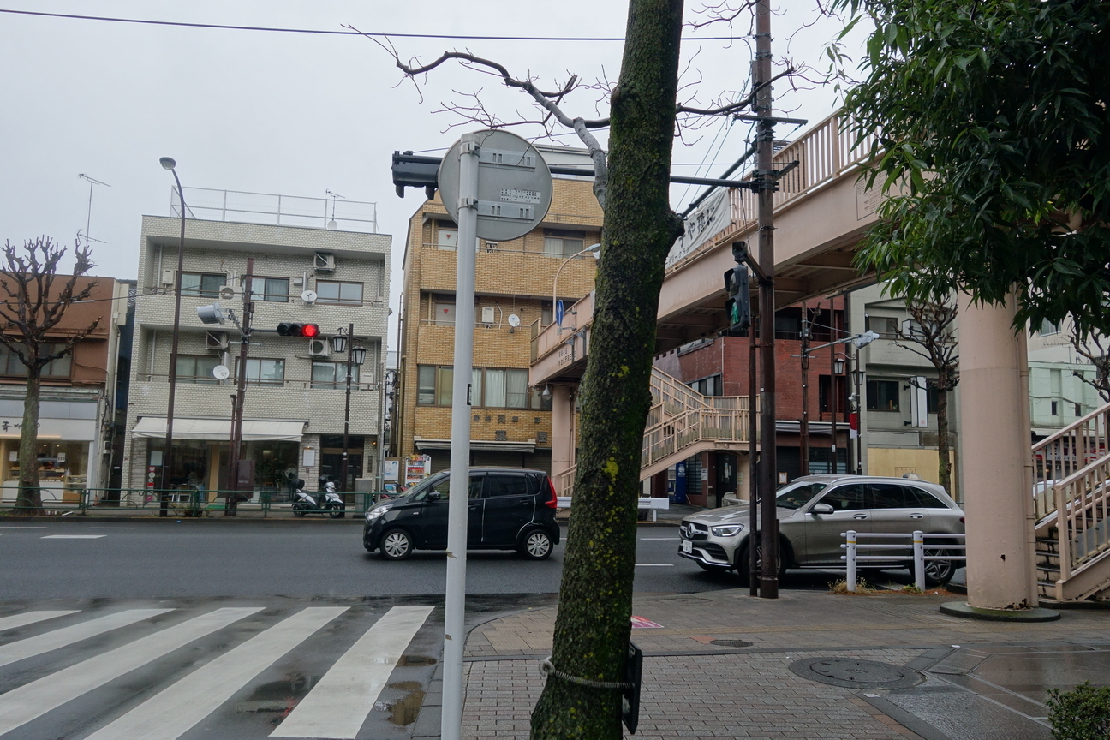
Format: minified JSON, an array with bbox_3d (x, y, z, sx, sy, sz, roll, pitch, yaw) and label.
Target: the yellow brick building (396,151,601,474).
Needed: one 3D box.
[{"bbox_3d":[-2.493,-1.974,37.745,8.119,15.534,9.000,3,-7,-12],"label":"yellow brick building"}]

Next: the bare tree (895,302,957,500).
[{"bbox_3d":[14.081,1.316,31.355,3.200,8.388,3.200,3,-7,-12],"label":"bare tree"}]

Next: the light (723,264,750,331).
[{"bbox_3d":[2.107,-0.835,10.011,0.200,0.770,0.370,3,-7,-16],"label":"light"}]

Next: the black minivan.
[{"bbox_3d":[-1.703,2.561,15.668,3.395,1.620,1.475,3,-7,-12],"label":"black minivan"}]

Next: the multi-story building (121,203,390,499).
[{"bbox_3d":[-11.453,0.281,35.371,8.630,10.080,9.500,3,-7,-12],"label":"multi-story building"}]

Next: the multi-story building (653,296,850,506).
[{"bbox_3d":[8.794,1.447,40.404,5.802,9.800,9.000,3,-7,-12],"label":"multi-story building"}]

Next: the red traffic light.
[{"bbox_3d":[-8.004,-1.244,26.918,1.220,0.430,0.420,1,-7,-3],"label":"red traffic light"}]

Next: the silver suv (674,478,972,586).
[{"bbox_3d":[4.410,2.560,14.038,4.670,1.640,1.920,3,-7,-13],"label":"silver suv"}]

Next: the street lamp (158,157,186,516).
[{"bbox_3d":[-11.103,-0.777,24.632,0.400,9.950,2.900,3,-7,-12],"label":"street lamp"}]

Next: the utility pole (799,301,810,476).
[{"bbox_3d":[8.856,1.406,30.438,0.320,7.769,0.320,3,-7,-12],"label":"utility pole"}]

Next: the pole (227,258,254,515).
[{"bbox_3d":[-9.629,0.450,26.421,0.300,7.924,0.300,3,-7,-12],"label":"pole"}]

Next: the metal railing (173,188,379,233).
[{"bbox_3d":[-10.877,-5.487,34.488,7.201,1.400,5.500,3,-7,-12],"label":"metal railing"}]

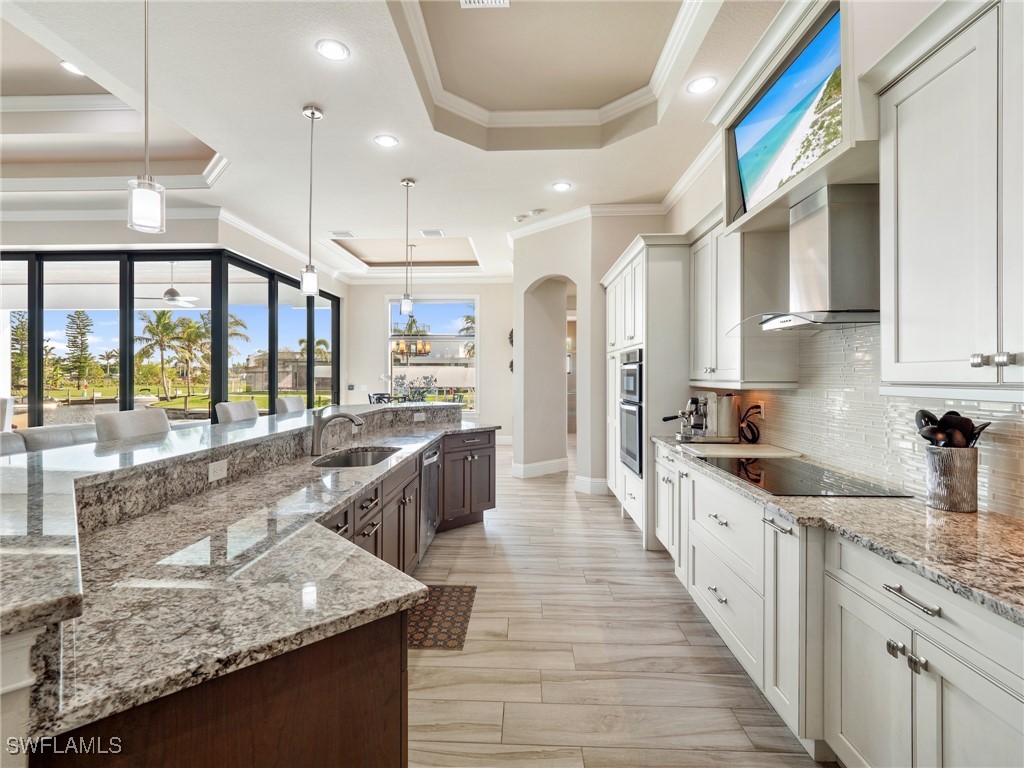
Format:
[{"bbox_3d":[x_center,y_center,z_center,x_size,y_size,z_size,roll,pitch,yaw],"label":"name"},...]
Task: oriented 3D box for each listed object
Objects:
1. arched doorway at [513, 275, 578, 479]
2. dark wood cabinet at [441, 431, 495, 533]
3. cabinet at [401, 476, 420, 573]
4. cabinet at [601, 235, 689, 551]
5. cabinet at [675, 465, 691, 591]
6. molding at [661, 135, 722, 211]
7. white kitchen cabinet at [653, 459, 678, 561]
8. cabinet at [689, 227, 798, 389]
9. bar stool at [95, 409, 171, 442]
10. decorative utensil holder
[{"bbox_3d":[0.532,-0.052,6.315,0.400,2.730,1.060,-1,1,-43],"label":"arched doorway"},{"bbox_3d":[-0.593,0.878,4.635,0.610,0.870,0.620,-1,1,-43],"label":"dark wood cabinet"},{"bbox_3d":[-0.945,0.913,3.113,0.600,0.660,0.440,0,1,2],"label":"cabinet"},{"bbox_3d":[1.419,0.064,4.585,0.716,2.500,1.720,0,1,2],"label":"cabinet"},{"bbox_3d":[1.361,0.864,2.942,0.600,0.760,0.230,0,1,2],"label":"cabinet"},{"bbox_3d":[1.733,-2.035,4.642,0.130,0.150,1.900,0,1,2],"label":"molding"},{"bbox_3d":[1.458,0.896,3.510,0.600,0.680,0.600,0,1,2],"label":"white kitchen cabinet"},{"bbox_3d":[1.565,-0.561,3.279,0.355,1.180,0.920,0,1,2],"label":"cabinet"},{"bbox_3d":[-1.997,0.750,2.803,0.540,1.170,0.460,0,1,2],"label":"bar stool"},{"bbox_3d":[1.585,0.341,1.708,0.136,0.220,0.136,0,1,2],"label":"decorative utensil holder"}]

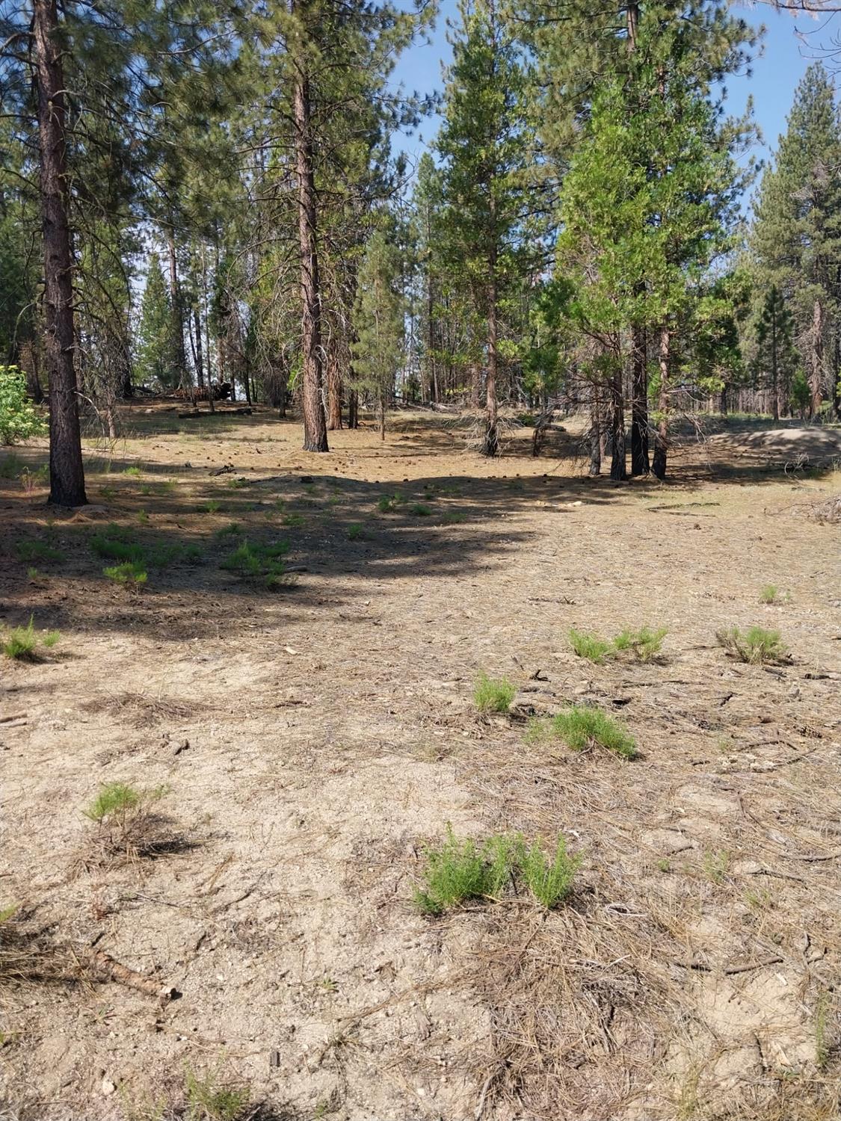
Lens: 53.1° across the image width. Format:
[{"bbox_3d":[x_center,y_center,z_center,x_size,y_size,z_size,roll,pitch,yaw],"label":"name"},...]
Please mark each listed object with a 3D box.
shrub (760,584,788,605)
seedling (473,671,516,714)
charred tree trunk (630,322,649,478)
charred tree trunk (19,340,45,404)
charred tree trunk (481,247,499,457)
[{"bbox_3d":[2.847,0.276,6.800,0.220,0.140,0.200,3,9,23],"label":"shrub"},{"bbox_3d":[0.396,0.704,4.500,0.220,0.190,0.190,-1,8,0],"label":"seedling"},{"bbox_3d":[4.394,-3.211,16.787,0.360,2.970,0.360,-1,8,0],"label":"charred tree trunk"},{"bbox_3d":[-14.268,-6.949,31.000,0.700,2.400,0.600,-5,9,-24],"label":"charred tree trunk"},{"bbox_3d":[1.717,-5.197,21.134,0.400,5.104,0.400,-1,8,0],"label":"charred tree trunk"}]

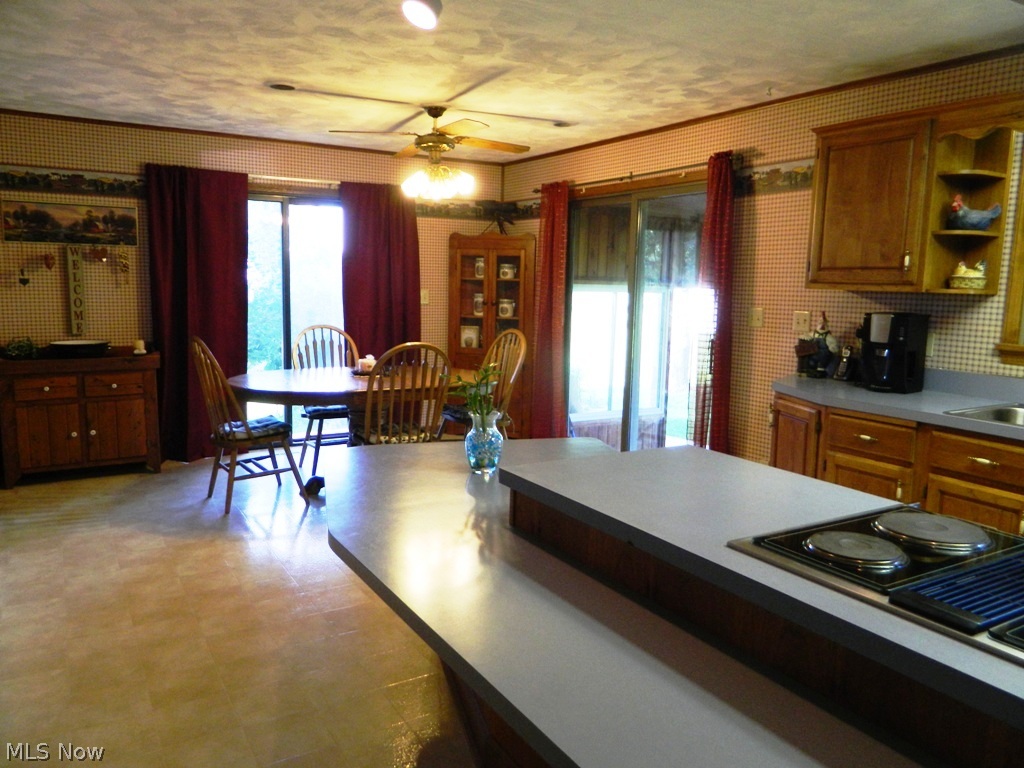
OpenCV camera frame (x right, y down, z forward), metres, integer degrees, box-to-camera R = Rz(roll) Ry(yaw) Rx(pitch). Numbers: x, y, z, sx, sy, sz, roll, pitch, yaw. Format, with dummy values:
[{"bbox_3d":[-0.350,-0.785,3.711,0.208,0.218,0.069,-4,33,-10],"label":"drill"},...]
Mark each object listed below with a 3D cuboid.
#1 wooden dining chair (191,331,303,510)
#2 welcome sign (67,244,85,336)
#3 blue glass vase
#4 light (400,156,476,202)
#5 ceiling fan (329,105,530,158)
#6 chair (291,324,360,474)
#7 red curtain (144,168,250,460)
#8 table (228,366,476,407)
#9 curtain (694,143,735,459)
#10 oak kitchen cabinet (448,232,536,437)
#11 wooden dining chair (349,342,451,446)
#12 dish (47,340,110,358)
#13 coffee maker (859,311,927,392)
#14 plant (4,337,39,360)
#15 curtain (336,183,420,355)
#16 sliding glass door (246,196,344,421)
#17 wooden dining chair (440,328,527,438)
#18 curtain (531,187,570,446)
[{"bbox_3d":[-1.643,0.213,4.597,0.585,1.055,0.530,-5,10,-35],"label":"wooden dining chair"},{"bbox_3d":[-3.054,-0.653,5.186,0.088,0.610,0.020,-4,10,-32],"label":"welcome sign"},{"bbox_3d":[-0.097,0.203,2.580,0.130,0.208,0.130,1,8,0],"label":"blue glass vase"},{"bbox_3d":[-0.488,-1.301,4.670,0.440,0.270,0.440,1,8,0],"label":"light"},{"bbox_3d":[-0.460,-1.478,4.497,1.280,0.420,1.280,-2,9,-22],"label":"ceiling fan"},{"bbox_3d":[-1.266,0.114,5.329,0.530,1.055,0.585,-4,10,-32],"label":"chair"},{"bbox_3d":[-2.308,-0.497,5.562,0.690,2.170,0.130,-4,10,-32],"label":"red curtain"},{"bbox_3d":[-1.010,0.327,4.947,1.660,0.750,1.080,-1,9,-15],"label":"table"},{"bbox_3d":[1.280,-0.330,4.690,0.110,2.170,0.290,-4,10,-32],"label":"curtain"},{"bbox_3d":[-0.133,-0.443,6.751,0.770,1.780,0.450,3,9,13],"label":"oak kitchen cabinet"},{"bbox_3d":[-0.667,0.253,4.441,0.530,1.055,0.585,-4,10,-30],"label":"wooden dining chair"},{"bbox_3d":[-2.970,-0.242,5.077,0.410,0.075,0.410,-4,10,-32],"label":"dish"},{"bbox_3d":[1.829,-0.154,3.559,0.235,0.370,0.215,-4,10,-33],"label":"coffee maker"},{"bbox_3d":[-3.218,-0.236,4.839,0.190,0.150,0.180,-4,10,-32],"label":"plant"},{"bbox_3d":[-1.123,-0.599,6.323,0.740,2.170,0.120,-4,10,-32],"label":"curtain"},{"bbox_3d":[-1.793,-0.482,6.007,1.750,2.040,0.100,-4,10,-32],"label":"sliding glass door"},{"bbox_3d":[-0.218,0.137,5.295,0.585,1.055,0.530,-4,10,-32],"label":"wooden dining chair"},{"bbox_3d":[0.335,-0.566,6.213,0.110,2.200,0.480,-4,10,-32],"label":"curtain"}]

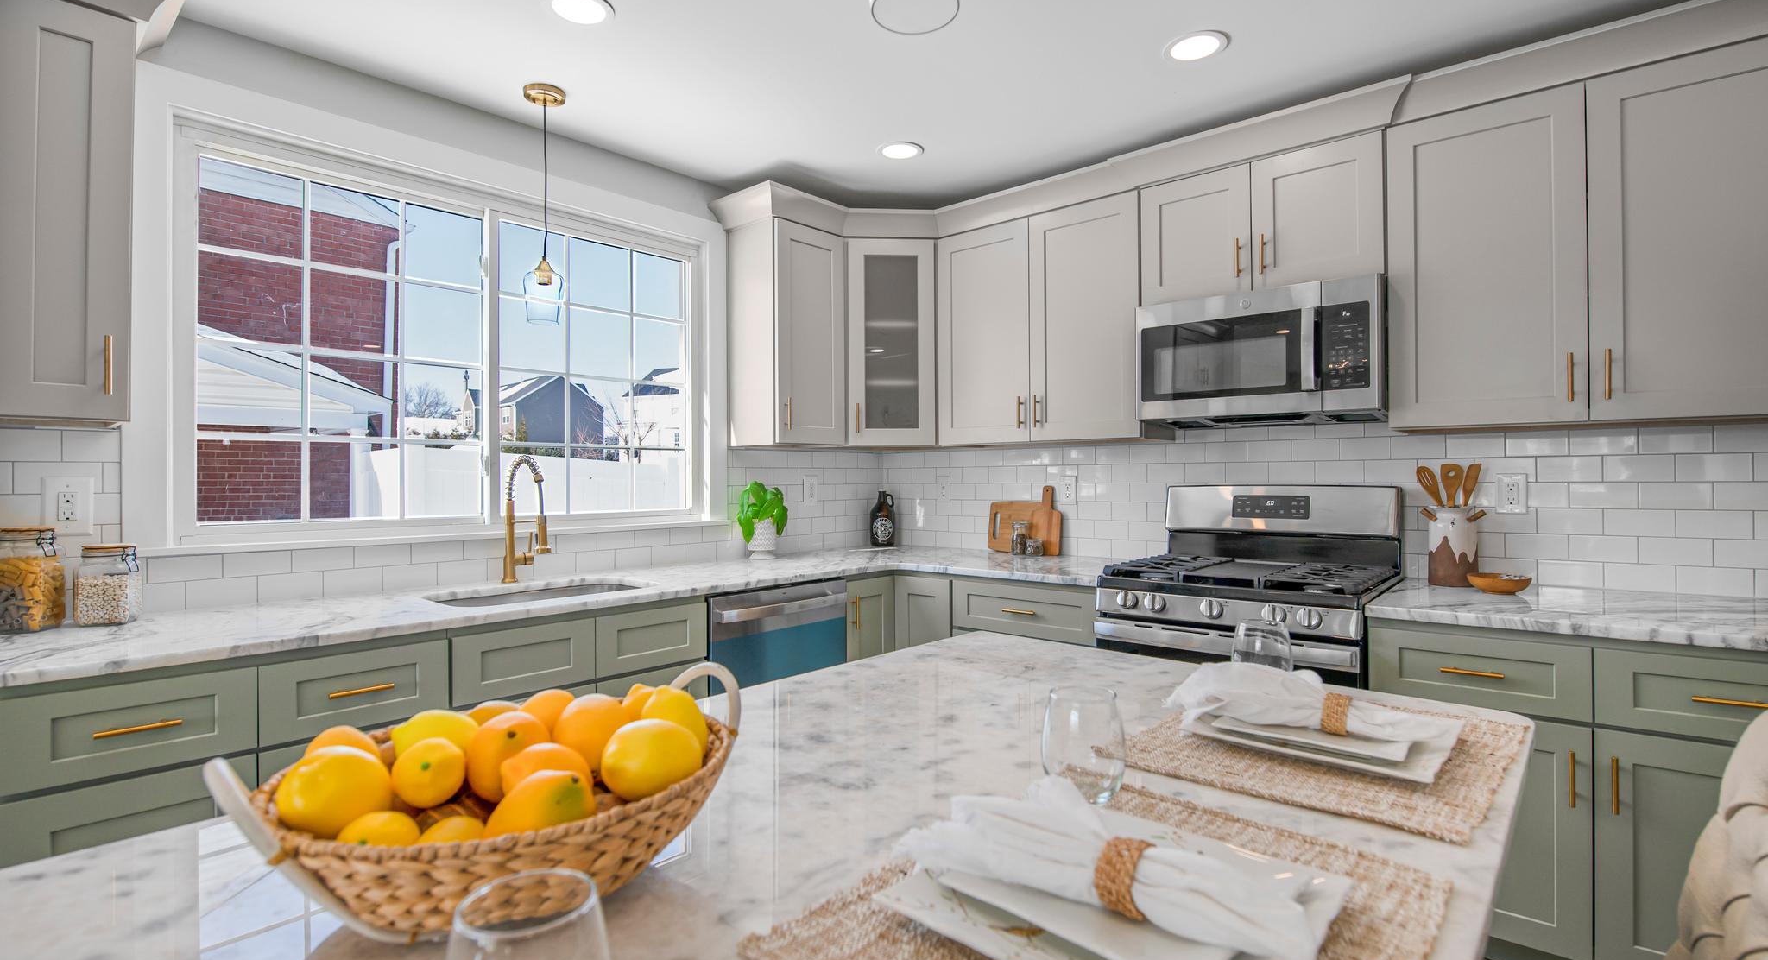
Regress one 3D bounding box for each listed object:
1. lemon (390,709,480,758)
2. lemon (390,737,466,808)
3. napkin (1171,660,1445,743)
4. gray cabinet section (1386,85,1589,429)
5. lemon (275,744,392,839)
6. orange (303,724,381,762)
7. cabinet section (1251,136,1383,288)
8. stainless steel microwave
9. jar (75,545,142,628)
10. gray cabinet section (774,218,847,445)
[{"bbox_3d":[-0.389,0.225,0.680,0.074,0.058,0.058,0,0,-30],"label":"lemon"},{"bbox_3d":[-0.361,0.231,0.622,0.056,0.055,0.071,0,0,-30],"label":"lemon"},{"bbox_3d":[0.538,0.284,1.007,0.305,0.052,0.140,0,0,41],"label":"napkin"},{"bbox_3d":[1.803,-0.611,2.359,0.449,0.909,0.315,0,-1,40],"label":"gray cabinet section"},{"bbox_3d":[-0.393,0.222,0.560,0.078,0.064,0.064,0,0,-35],"label":"lemon"},{"bbox_3d":[-0.418,0.220,0.610,0.060,0.060,0.060,0,0,44],"label":"orange"},{"bbox_3d":[1.481,-0.841,2.630,0.382,0.445,0.315,0,-1,40],"label":"cabinet section"},{"bbox_3d":[1.314,-0.410,2.700,0.760,0.415,0.400,0,0,41],"label":"stainless steel microwave"},{"bbox_3d":[-1.794,0.244,1.807,0.108,0.172,0.108,0,0,-38],"label":"jar"},{"bbox_3d":[-0.417,-0.602,3.398,0.315,0.909,0.407,0,-1,40],"label":"gray cabinet section"}]

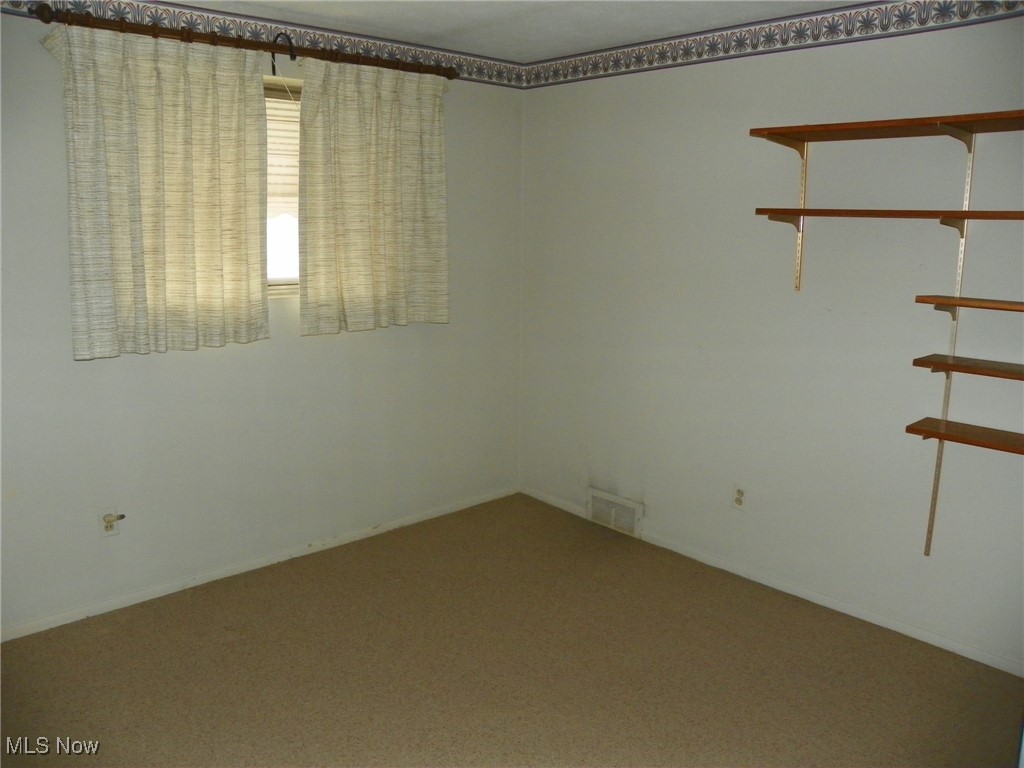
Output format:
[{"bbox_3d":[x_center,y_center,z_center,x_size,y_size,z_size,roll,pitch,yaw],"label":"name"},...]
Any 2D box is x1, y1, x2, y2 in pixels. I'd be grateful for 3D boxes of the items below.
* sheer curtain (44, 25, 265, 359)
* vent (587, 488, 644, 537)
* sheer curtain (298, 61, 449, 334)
[{"bbox_3d":[-1.343,-0.725,3.039,0.760,1.185,0.120,-10,16,-39],"label":"sheer curtain"},{"bbox_3d":[0.541,0.685,4.119,0.030,0.195,0.373,-11,17,-43],"label":"vent"},{"bbox_3d":[-0.629,-0.845,3.622,0.780,1.185,0.110,-10,16,-39],"label":"sheer curtain"}]

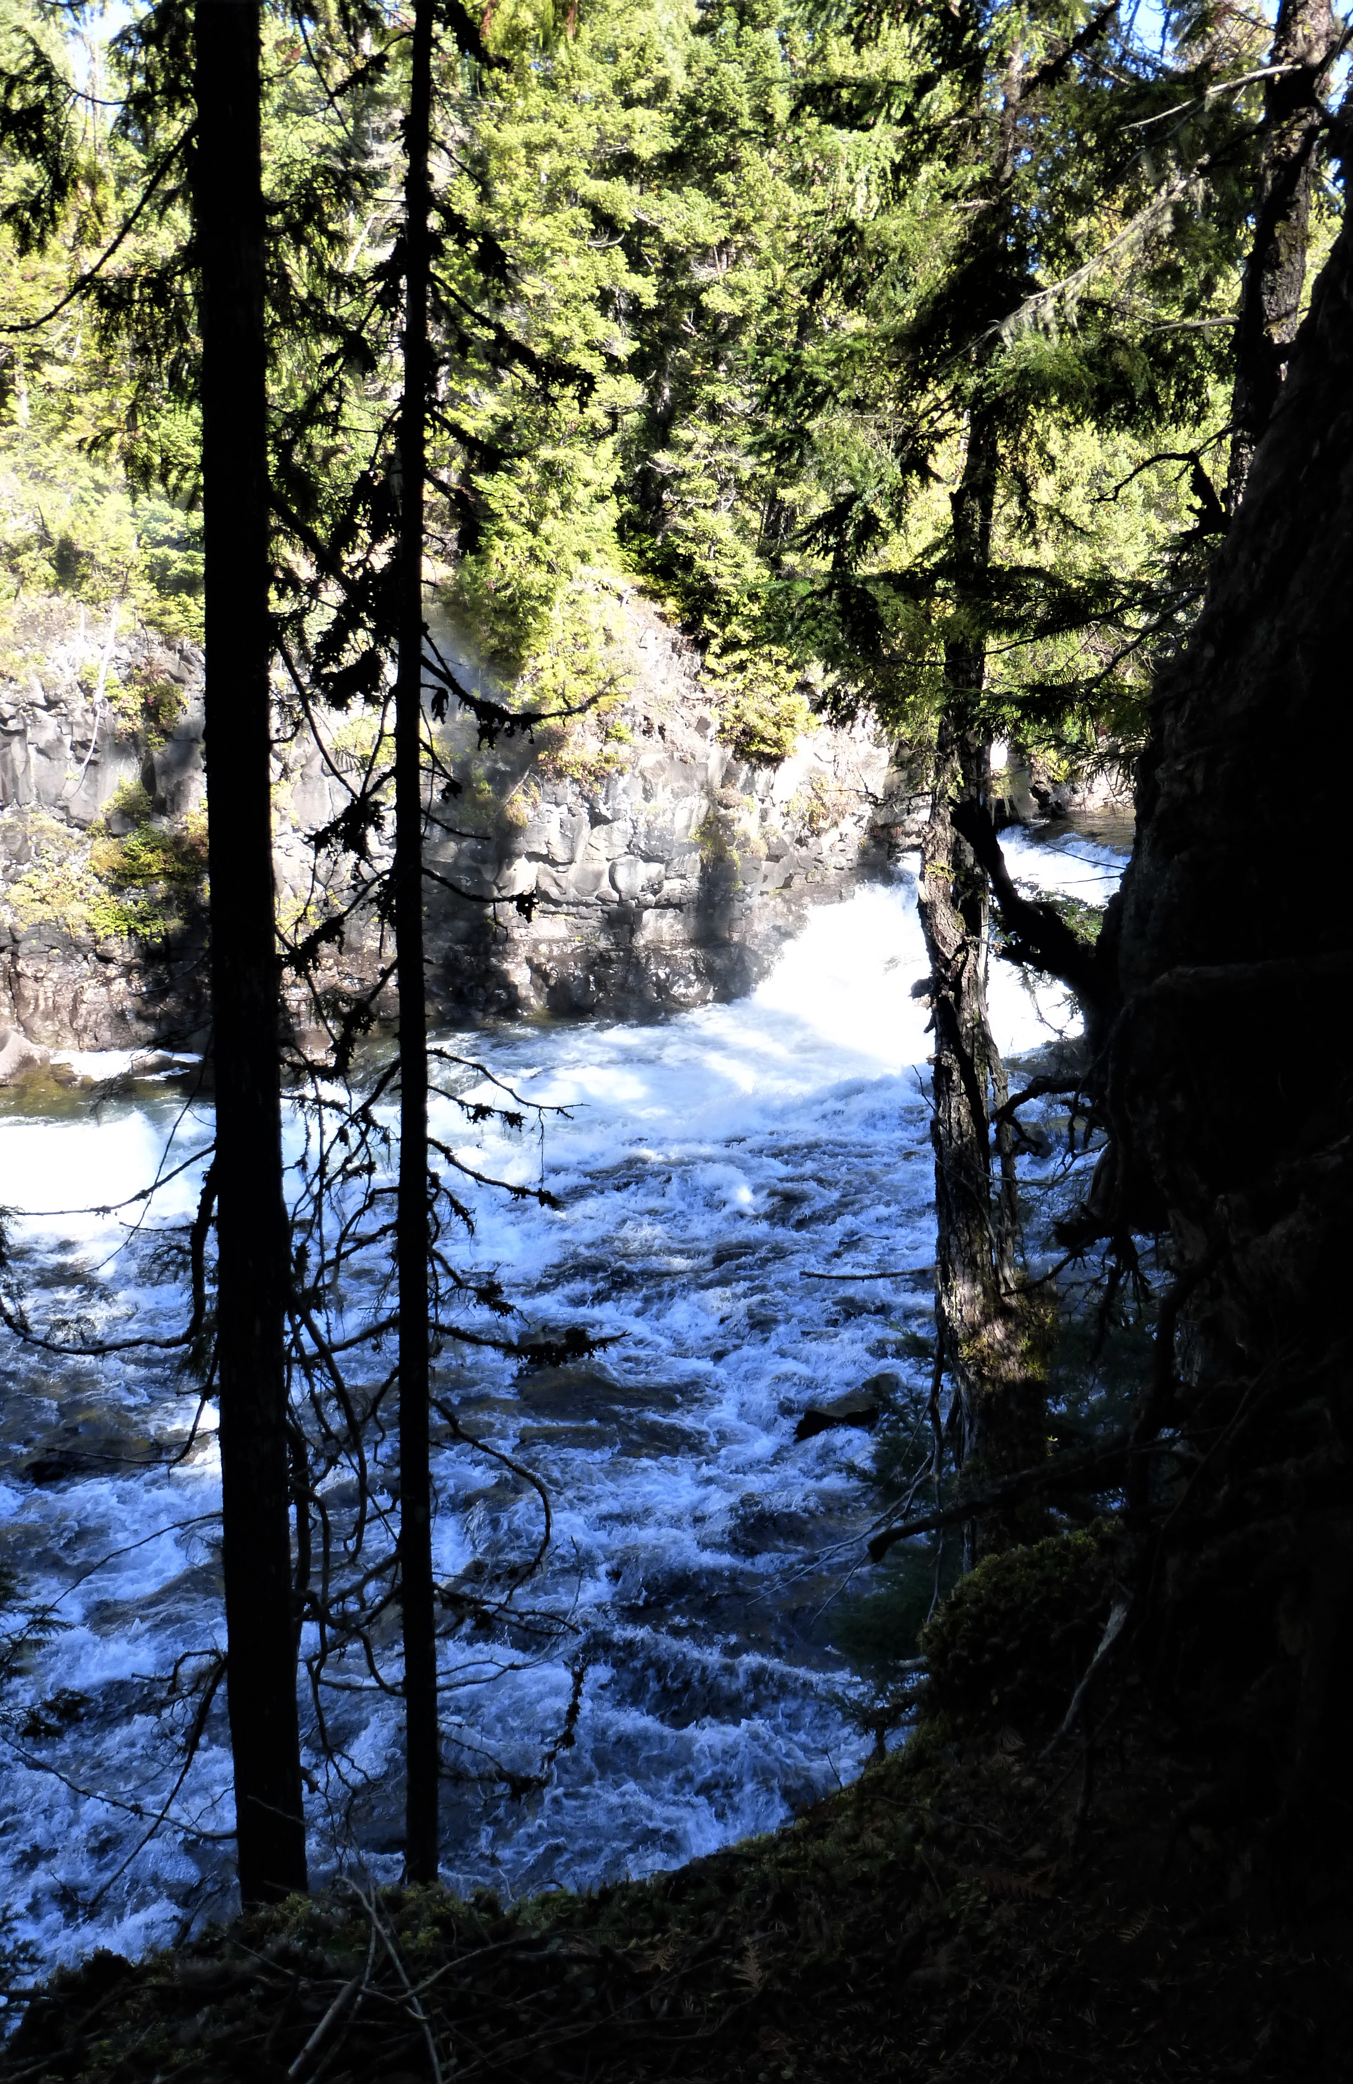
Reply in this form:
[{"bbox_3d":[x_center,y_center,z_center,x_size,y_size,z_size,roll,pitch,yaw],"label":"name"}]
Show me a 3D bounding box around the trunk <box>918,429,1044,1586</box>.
[{"bbox_3d":[1.211,-0.074,5.700,0.470,4.612,0.420,0,11,0],"label":"trunk"}]

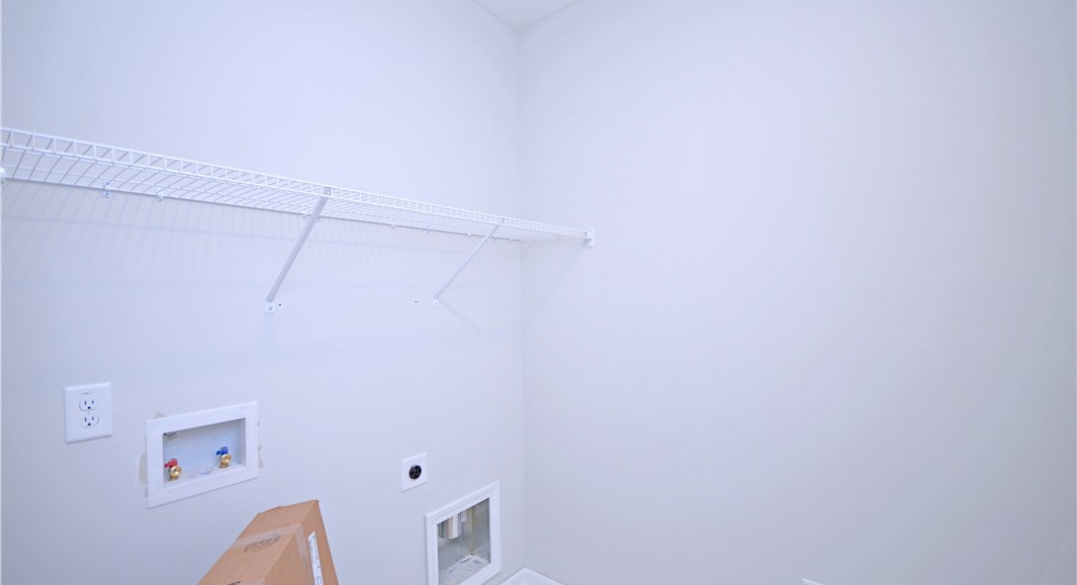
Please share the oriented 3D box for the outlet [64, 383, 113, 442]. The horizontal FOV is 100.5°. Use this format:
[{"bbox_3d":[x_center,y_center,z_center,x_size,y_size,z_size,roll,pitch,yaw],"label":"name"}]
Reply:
[{"bbox_3d":[-1.032,0.276,1.030,0.008,0.125,0.077,0,0,39],"label":"outlet"}]

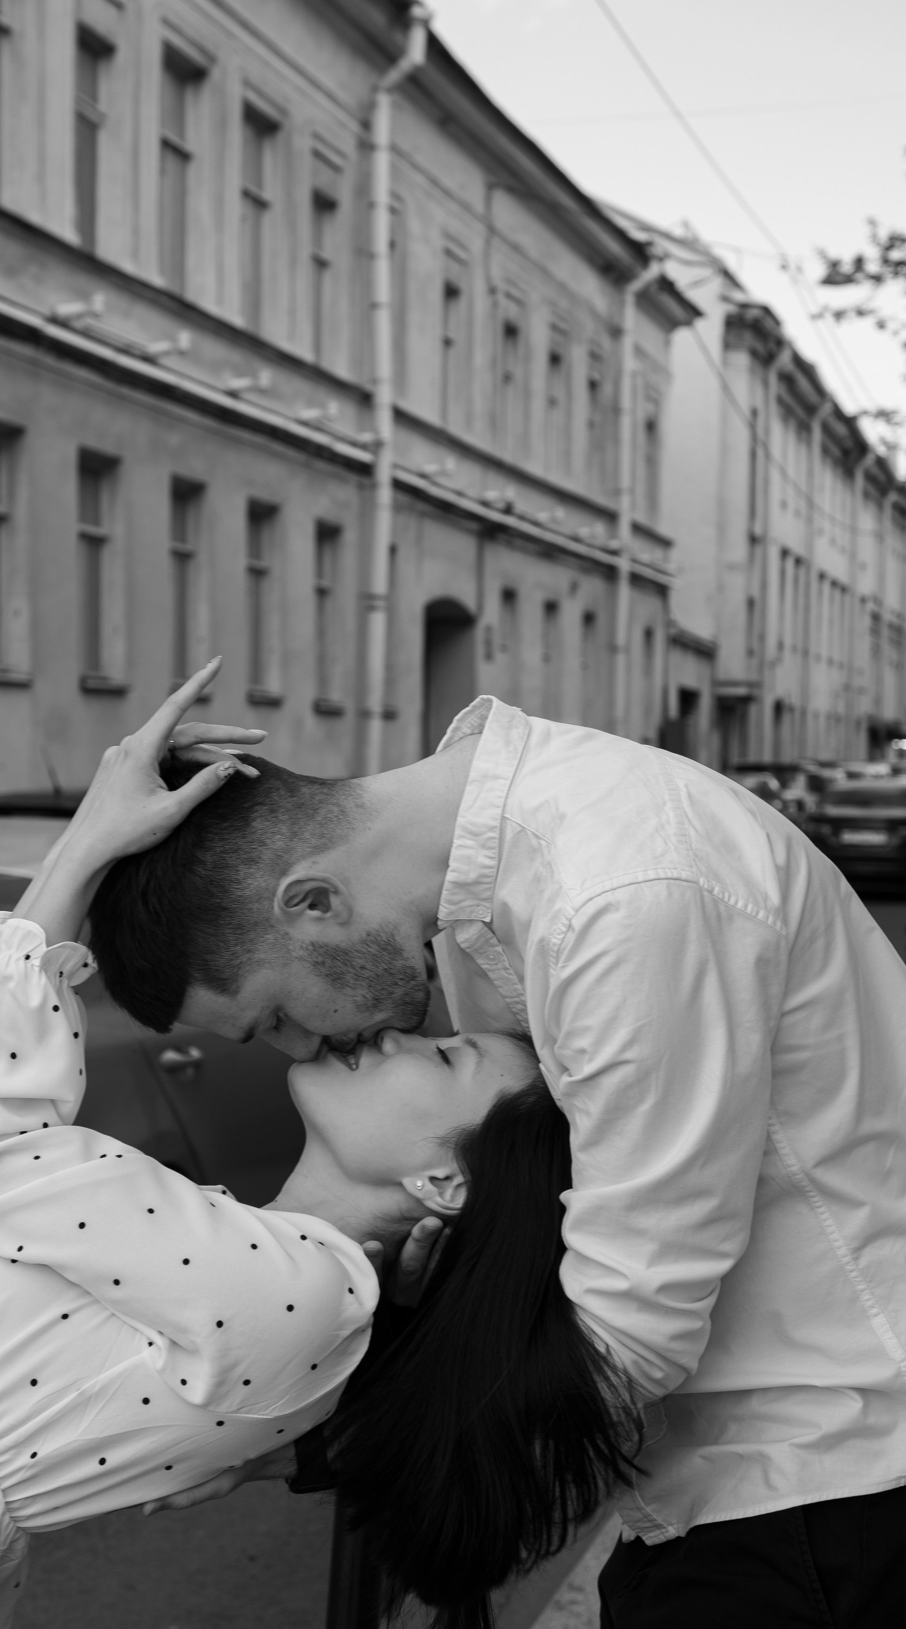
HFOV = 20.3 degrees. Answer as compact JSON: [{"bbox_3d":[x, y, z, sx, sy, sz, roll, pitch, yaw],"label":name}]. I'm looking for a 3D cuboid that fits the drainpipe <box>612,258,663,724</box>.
[{"bbox_3d":[3.257,-4.583,44.847,0.680,10.619,0.220,1,1,15],"label":"drainpipe"}]

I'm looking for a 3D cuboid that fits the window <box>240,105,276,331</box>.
[{"bbox_3d":[-2.093,-6.300,26.772,0.170,2.394,1.120,1,1,15],"label":"window"}]

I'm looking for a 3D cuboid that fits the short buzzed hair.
[{"bbox_3d":[-0.176,0.057,1.920,0.197,0.206,0.165,7,5,-1],"label":"short buzzed hair"}]

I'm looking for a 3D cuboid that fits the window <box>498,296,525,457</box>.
[{"bbox_3d":[0.761,-6.447,37.311,0.170,2.381,1.180,1,1,15],"label":"window"}]

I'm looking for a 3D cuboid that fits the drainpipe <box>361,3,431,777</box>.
[{"bbox_3d":[-0.652,-4.411,30.411,0.680,10.605,0.220,1,1,15],"label":"drainpipe"}]

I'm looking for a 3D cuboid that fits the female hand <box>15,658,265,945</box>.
[{"bbox_3d":[-0.231,-0.008,1.880,0.100,0.240,0.090,34,-6,14],"label":"female hand"}]

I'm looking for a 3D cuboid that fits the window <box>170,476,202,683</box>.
[{"bbox_3d":[-2.654,-2.299,24.943,0.170,2.005,0.980,1,1,15],"label":"window"}]

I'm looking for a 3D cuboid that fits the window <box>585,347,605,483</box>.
[{"bbox_3d":[2.300,-6.724,42.978,0.170,2.332,1.150,1,1,15],"label":"window"}]

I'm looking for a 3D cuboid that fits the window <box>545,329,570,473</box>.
[{"bbox_3d":[1.540,-6.559,40.181,0.170,2.281,1.180,1,1,15],"label":"window"}]

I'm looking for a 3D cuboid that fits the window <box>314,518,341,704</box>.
[{"bbox_3d":[-1.492,-2.335,29.236,0.170,2.100,0.980,1,1,15],"label":"window"}]

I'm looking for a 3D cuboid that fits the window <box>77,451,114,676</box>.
[{"bbox_3d":[-3.237,-2.227,22.792,0.170,2.038,0.960,1,1,15],"label":"window"}]

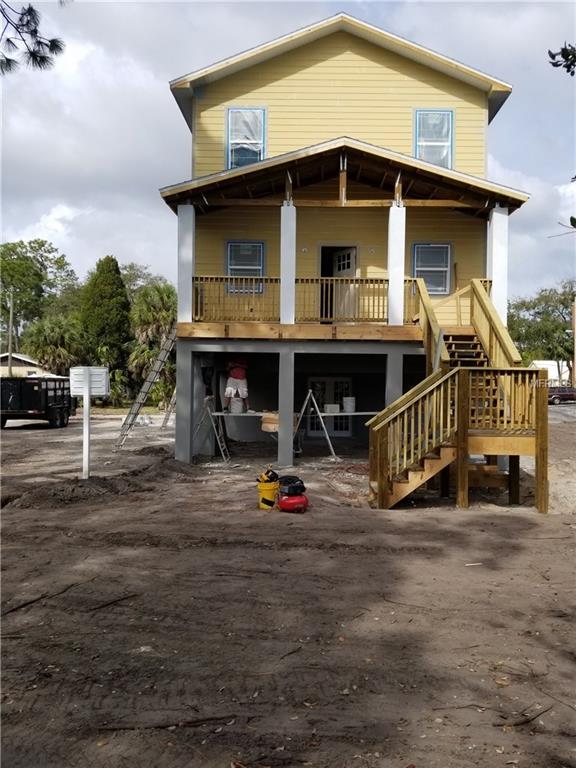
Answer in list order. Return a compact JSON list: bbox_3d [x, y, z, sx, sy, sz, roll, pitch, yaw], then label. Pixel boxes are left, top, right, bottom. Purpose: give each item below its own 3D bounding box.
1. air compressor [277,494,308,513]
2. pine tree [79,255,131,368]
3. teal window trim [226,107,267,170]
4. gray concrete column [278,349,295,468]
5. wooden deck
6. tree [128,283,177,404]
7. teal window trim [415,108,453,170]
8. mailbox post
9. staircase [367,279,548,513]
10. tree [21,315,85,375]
[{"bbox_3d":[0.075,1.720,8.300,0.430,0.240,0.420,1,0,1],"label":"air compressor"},{"bbox_3d":[-13.605,-4.063,43.000,3.700,11.000,3.700,1,0,1],"label":"pine tree"},{"bbox_3d":[-1.024,-6.000,14.300,0.960,1.680,0.100,1,0,1],"label":"teal window trim"},{"bbox_3d":[-0.030,0.555,12.965,0.335,2.580,0.335,1,0,1],"label":"gray concrete column"},{"bbox_3d":[1.220,-1.160,13.530,7.350,0.340,1.560,1,0,1],"label":"wooden deck"},{"bbox_3d":[-9.867,-2.949,42.000,3.500,8.900,3.500,1,0,1],"label":"tree"},{"bbox_3d":[3.639,-5.950,14.300,0.960,1.680,0.100,1,0,1],"label":"teal window trim"},{"bbox_3d":[-3.673,0.714,10.700,0.710,2.060,0.250,1,0,1],"label":"mailbox post"},{"bbox_3d":[2.740,-0.160,10.800,2.720,4.300,3.850,1,0,1],"label":"staircase"},{"bbox_3d":[-16.740,-1.670,41.000,4.400,6.400,4.400,1,0,1],"label":"tree"}]

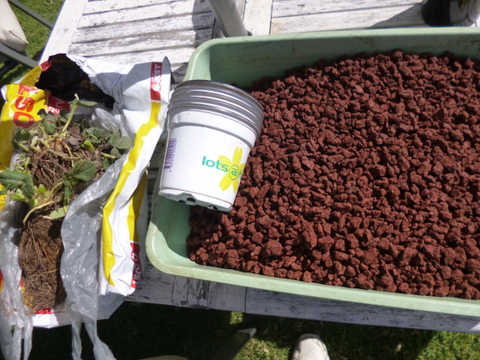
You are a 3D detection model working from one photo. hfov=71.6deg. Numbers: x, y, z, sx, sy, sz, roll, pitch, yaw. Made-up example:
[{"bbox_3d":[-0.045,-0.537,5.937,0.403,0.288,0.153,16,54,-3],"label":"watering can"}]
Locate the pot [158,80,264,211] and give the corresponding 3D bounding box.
[{"bbox_3d":[-0.048,-0.042,0.493,0.140,0.140,0.152,4,75,31],"label":"pot"}]

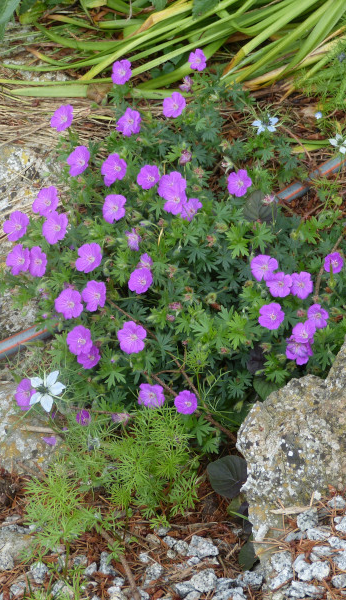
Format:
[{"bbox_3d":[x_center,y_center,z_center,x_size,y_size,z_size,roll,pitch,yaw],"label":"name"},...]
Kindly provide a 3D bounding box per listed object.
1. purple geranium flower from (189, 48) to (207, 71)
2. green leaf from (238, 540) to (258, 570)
[{"bbox_3d":[0.029,-0.276,2.900,0.023,0.010,0.025,-7,70,20],"label":"purple geranium flower"},{"bbox_3d":[0.076,0.262,2.580,0.023,0.008,0.033,8,63,25],"label":"green leaf"}]

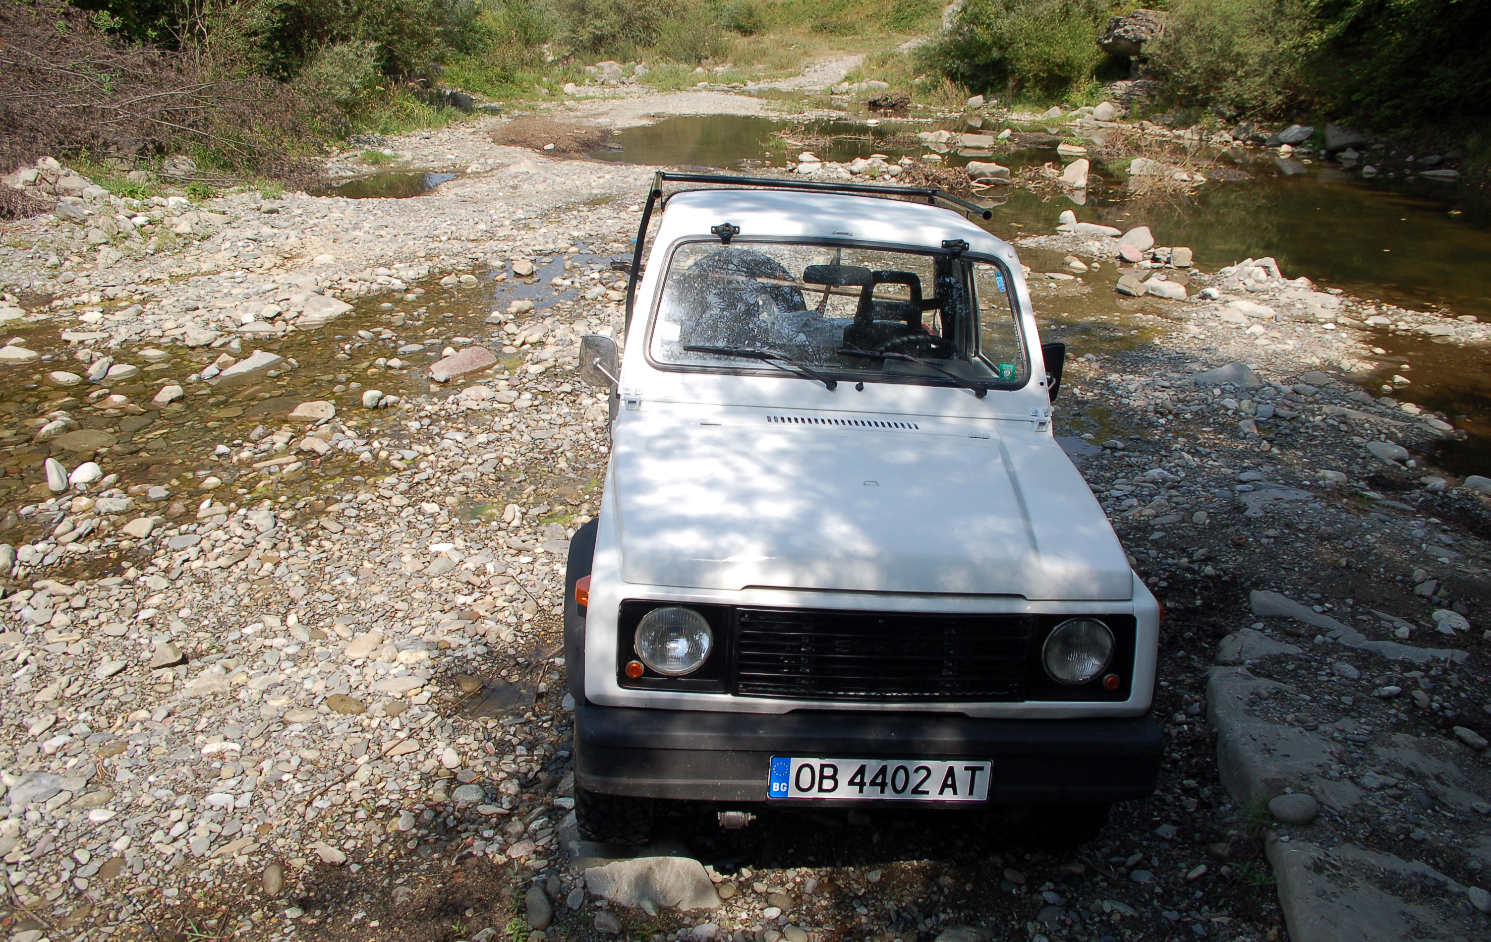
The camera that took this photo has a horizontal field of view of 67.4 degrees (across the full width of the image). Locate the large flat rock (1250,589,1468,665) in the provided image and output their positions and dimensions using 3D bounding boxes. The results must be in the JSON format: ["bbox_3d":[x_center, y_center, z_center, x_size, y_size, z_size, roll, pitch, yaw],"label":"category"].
[{"bbox_3d":[2.444,0.638,4.527,0.810,0.100,0.250,13,25,34],"label":"large flat rock"}]

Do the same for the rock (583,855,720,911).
[{"bbox_3d":[-0.266,1.143,3.216,0.400,0.130,0.240,-1,20,0],"label":"rock"}]

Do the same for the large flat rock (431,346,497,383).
[{"bbox_3d":[-2.211,-0.844,8.768,0.380,0.150,0.530,13,25,34],"label":"large flat rock"}]

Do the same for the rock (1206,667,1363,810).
[{"bbox_3d":[1.825,0.901,3.802,0.460,0.150,0.800,4,21,15],"label":"rock"}]

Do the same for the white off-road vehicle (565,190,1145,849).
[{"bbox_3d":[0.240,-0.120,4.109,1.580,1.740,3.420,2,19,-4],"label":"white off-road vehicle"}]

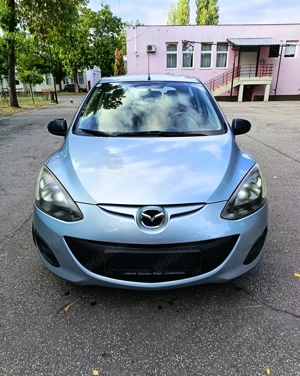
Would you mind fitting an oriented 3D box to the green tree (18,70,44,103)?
[{"bbox_3d":[-8.404,-7.223,19.847,1.980,2.250,1.980,0,21,-1],"label":"green tree"}]

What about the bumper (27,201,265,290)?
[{"bbox_3d":[0.015,0.318,1.823,1.660,0.560,0.500,0,21,-1],"label":"bumper"}]

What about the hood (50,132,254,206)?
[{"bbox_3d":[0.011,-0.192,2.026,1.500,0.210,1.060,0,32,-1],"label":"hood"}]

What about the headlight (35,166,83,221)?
[{"bbox_3d":[-0.609,0.022,1.875,0.335,0.285,0.420,0,21,-1],"label":"headlight"}]

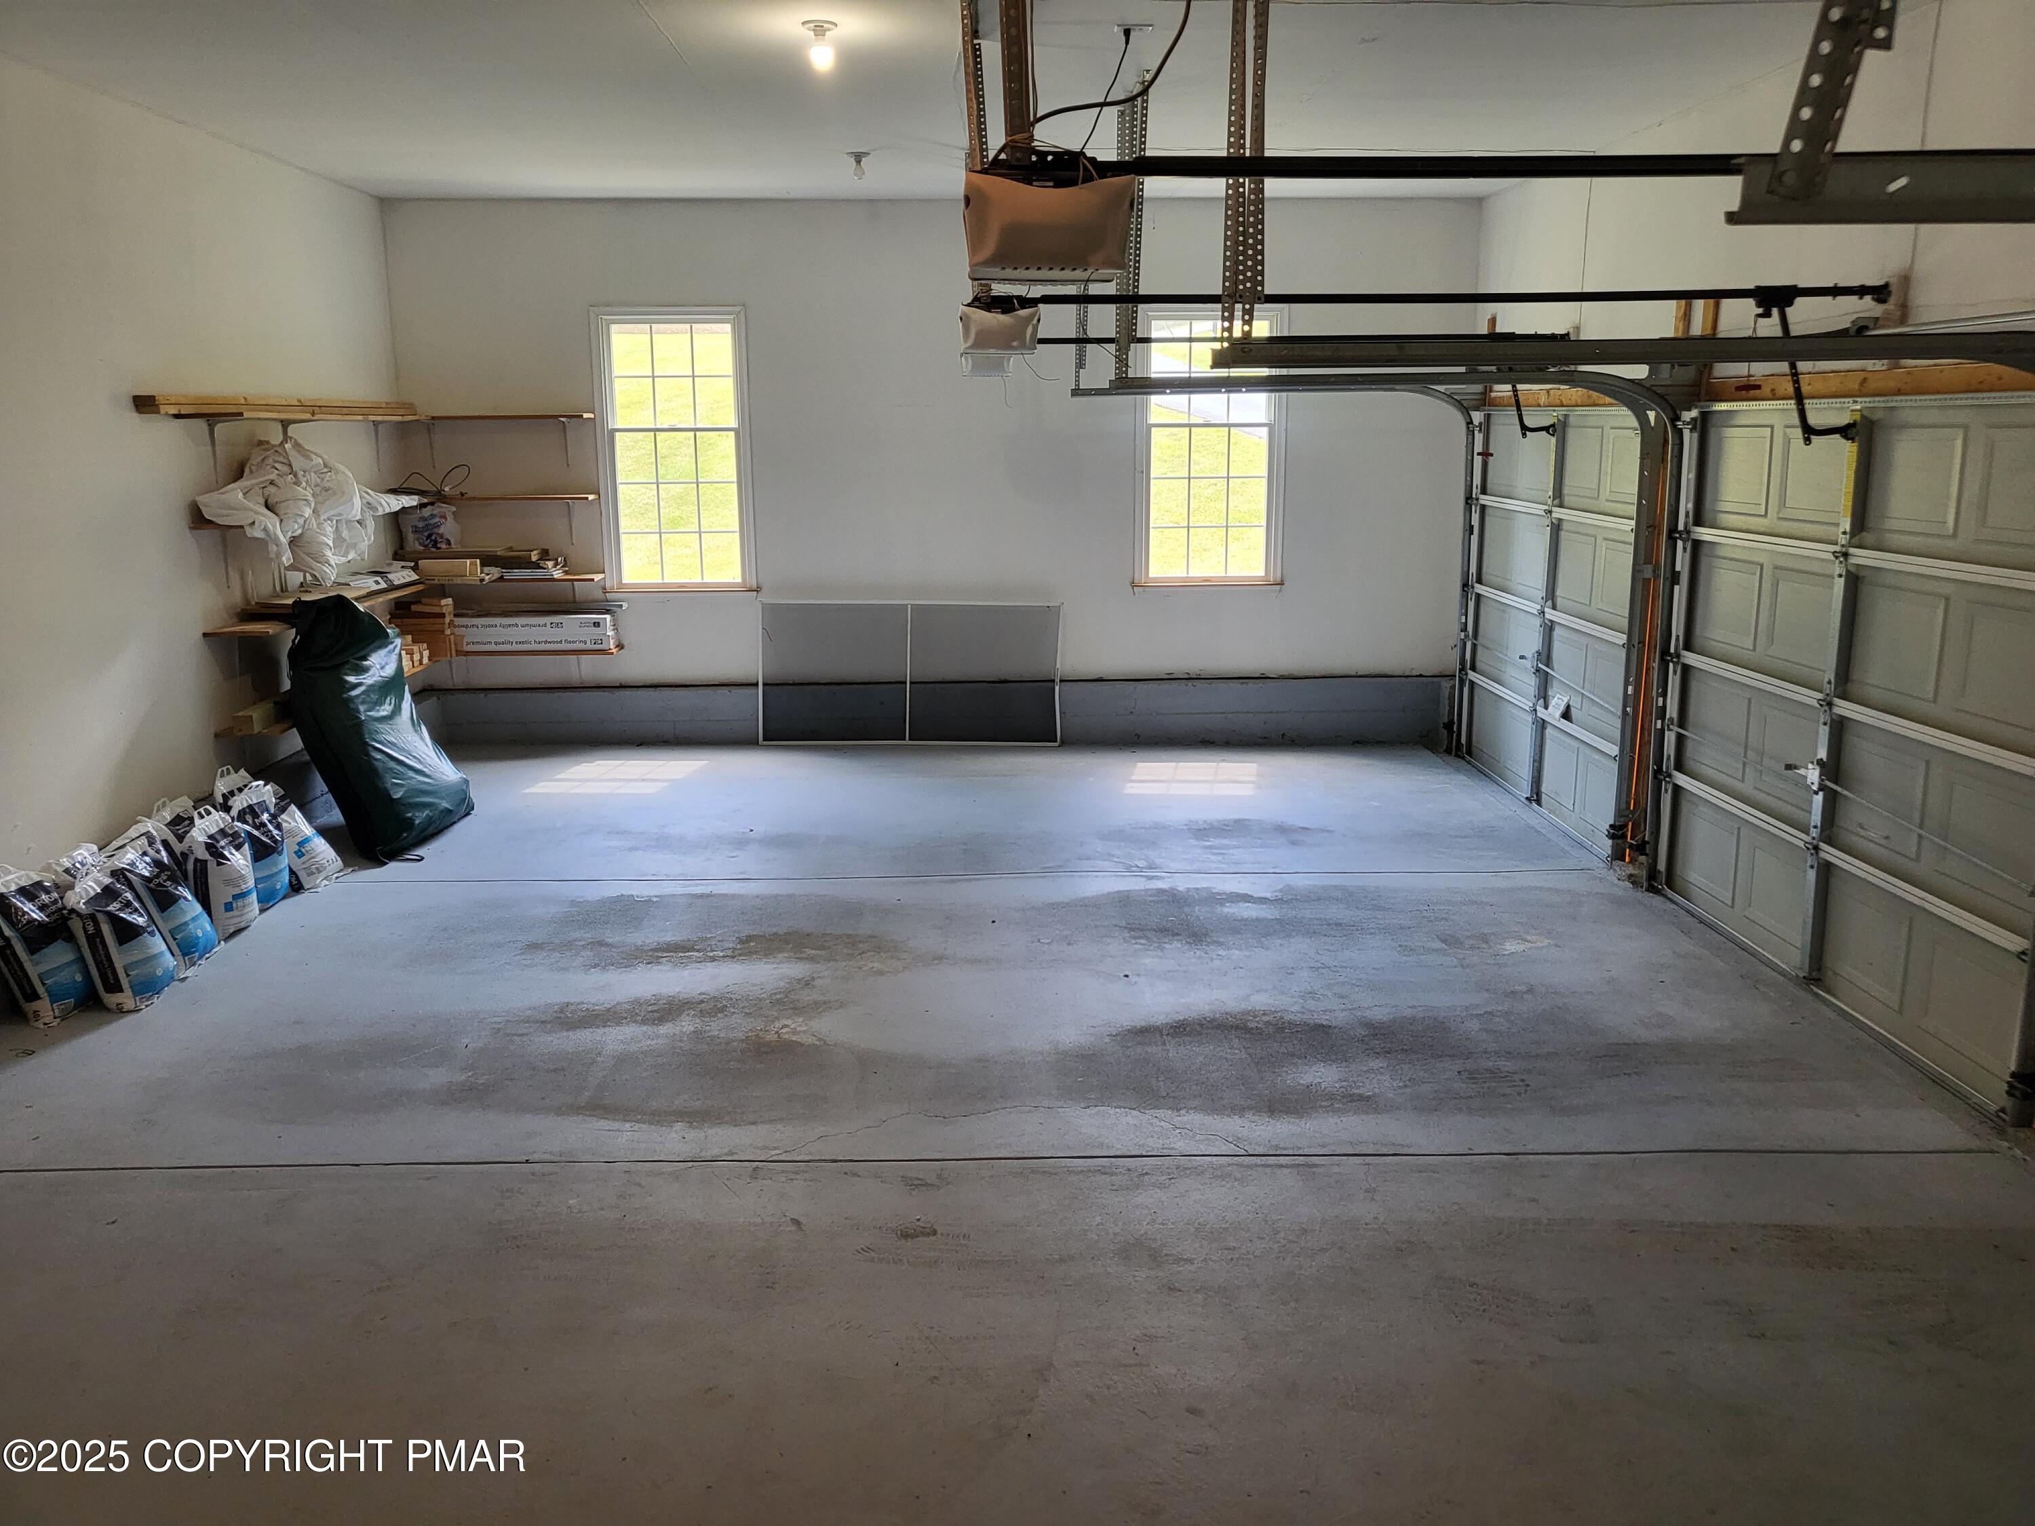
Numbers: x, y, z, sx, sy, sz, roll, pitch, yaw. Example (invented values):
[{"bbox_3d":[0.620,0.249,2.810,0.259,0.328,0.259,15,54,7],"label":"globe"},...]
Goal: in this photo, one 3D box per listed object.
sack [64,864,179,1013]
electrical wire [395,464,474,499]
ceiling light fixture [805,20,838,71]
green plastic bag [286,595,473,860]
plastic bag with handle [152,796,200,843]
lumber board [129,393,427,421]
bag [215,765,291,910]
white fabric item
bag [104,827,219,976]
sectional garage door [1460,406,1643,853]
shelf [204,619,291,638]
[{"bbox_3d":[-3.321,0.605,5.662,0.170,0.490,0.380,-13,12,2],"label":"sack"},{"bbox_3d":[-3.665,-1.754,9.581,0.350,0.210,0.270,0,12,-1],"label":"electrical wire"},{"bbox_3d":[-0.694,-2.523,5.384,0.120,0.145,0.120,0,12,-1],"label":"ceiling light fixture"},{"bbox_3d":[-3.208,-0.214,7.770,0.360,1.170,0.920,-16,12,2],"label":"green plastic bag"},{"bbox_3d":[-3.606,0.411,6.535,0.180,0.510,0.400,-6,12,0],"label":"plastic bag with handle"},{"bbox_3d":[-3.742,-1.876,8.171,0.283,0.103,3.030,0,12,-1],"label":"lumber board"},{"bbox_3d":[-3.418,0.338,6.790,0.250,0.530,0.410,-8,12,0],"label":"bag"},{"bbox_3d":[-3.617,-1.316,7.983,0.470,0.730,1.880,0,12,-1],"label":"white fabric item"},{"bbox_3d":[-3.350,0.520,6.002,0.170,0.510,0.390,-17,12,2],"label":"bag"},{"bbox_3d":[2.904,-0.833,8.408,0.060,2.134,2.436,0,12,-1],"label":"sectional garage door"},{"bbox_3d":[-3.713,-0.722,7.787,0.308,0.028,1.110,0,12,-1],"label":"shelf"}]

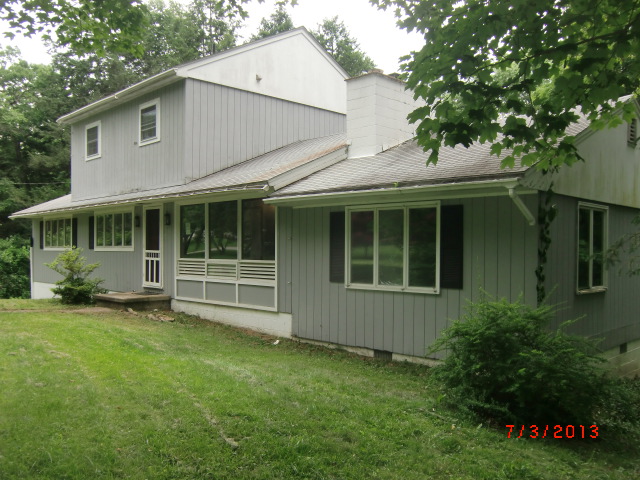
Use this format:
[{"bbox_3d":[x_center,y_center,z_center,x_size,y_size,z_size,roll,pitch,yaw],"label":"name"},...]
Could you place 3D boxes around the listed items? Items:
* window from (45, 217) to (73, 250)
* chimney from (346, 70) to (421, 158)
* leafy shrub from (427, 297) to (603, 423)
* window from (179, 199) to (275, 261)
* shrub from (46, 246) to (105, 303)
[{"bbox_3d":[-9.138,-0.236,18.646,2.572,1.112,0.140,-1,-1,44],"label":"window"},{"bbox_3d":[1.412,-2.564,11.651,0.769,1.712,1.615,-1,-1,44],"label":"chimney"},{"bbox_3d":[2.228,1.298,6.050,1.880,1.275,1.650,0,-1,20],"label":"leafy shrub"},{"bbox_3d":[-2.178,-0.222,11.846,3.642,1.327,0.140,-1,-1,44],"label":"window"},{"bbox_3d":[-6.931,0.978,15.200,1.700,1.587,1.550,0,-1,-25],"label":"shrub"}]

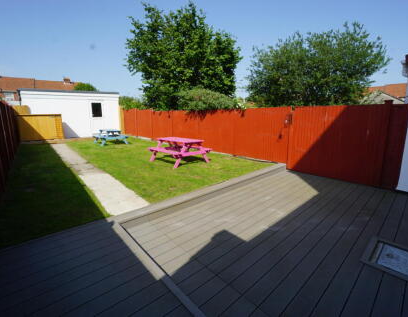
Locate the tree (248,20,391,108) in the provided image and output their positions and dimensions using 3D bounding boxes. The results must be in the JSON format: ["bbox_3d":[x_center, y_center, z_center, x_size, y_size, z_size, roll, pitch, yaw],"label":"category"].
[{"bbox_3d":[5.717,-3.736,10.756,6.800,6.410,6.200,6,11,26],"label":"tree"}]

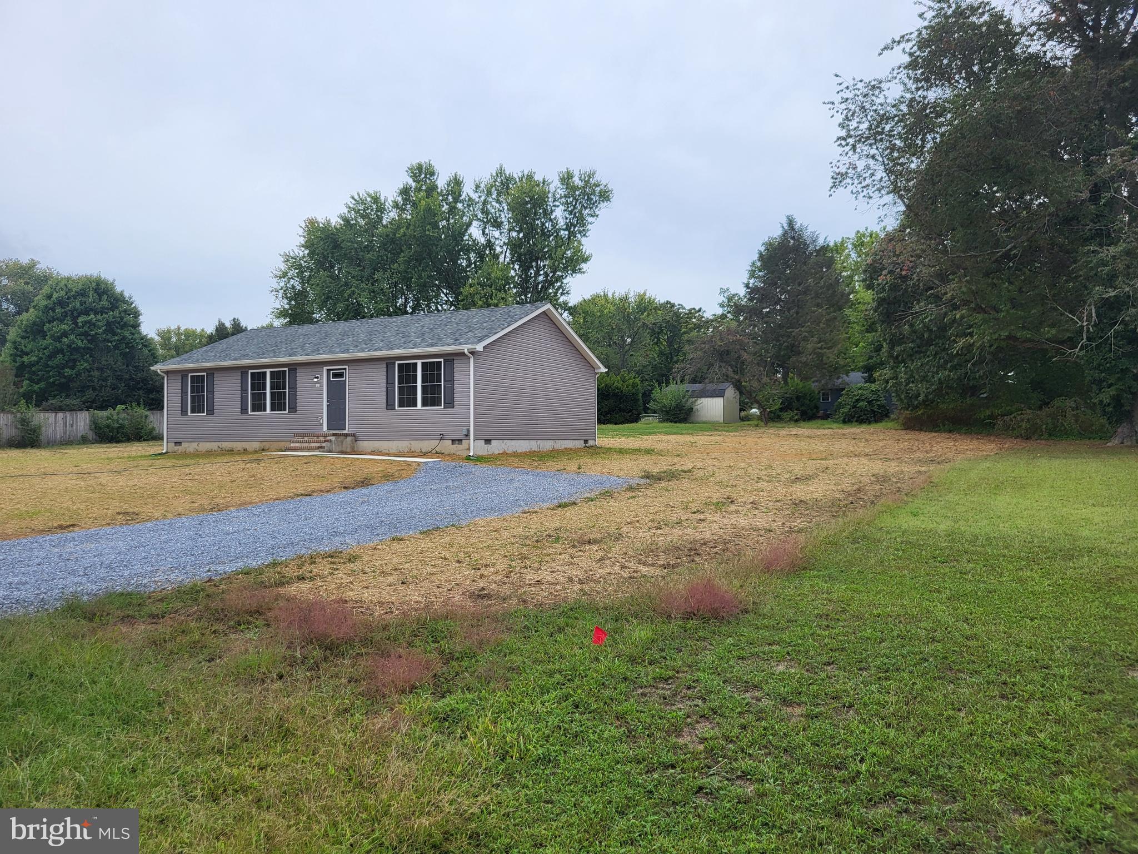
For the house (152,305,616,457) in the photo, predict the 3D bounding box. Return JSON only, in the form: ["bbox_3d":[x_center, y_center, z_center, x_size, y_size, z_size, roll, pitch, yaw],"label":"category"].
[{"bbox_3d":[-7.003,-1.597,32.749,14.329,5.188,9.428,-1,-1,27],"label":"house"}]

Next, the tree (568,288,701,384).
[{"bbox_3d":[6.199,-6.823,80.000,12.000,12.066,11.000,0,-1,4],"label":"tree"}]

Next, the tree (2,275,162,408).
[{"bbox_3d":[-31.379,-4.405,55.000,9.300,10.812,9.000,0,-1,-30],"label":"tree"}]

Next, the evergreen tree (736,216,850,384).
[{"bbox_3d":[17.334,-8.478,66.000,8.400,15.652,8.200,-1,-1,15],"label":"evergreen tree"}]

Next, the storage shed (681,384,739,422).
[{"bbox_3d":[9.126,-1.536,58.922,4.300,2.650,3.050,-1,-1,30],"label":"storage shed"}]

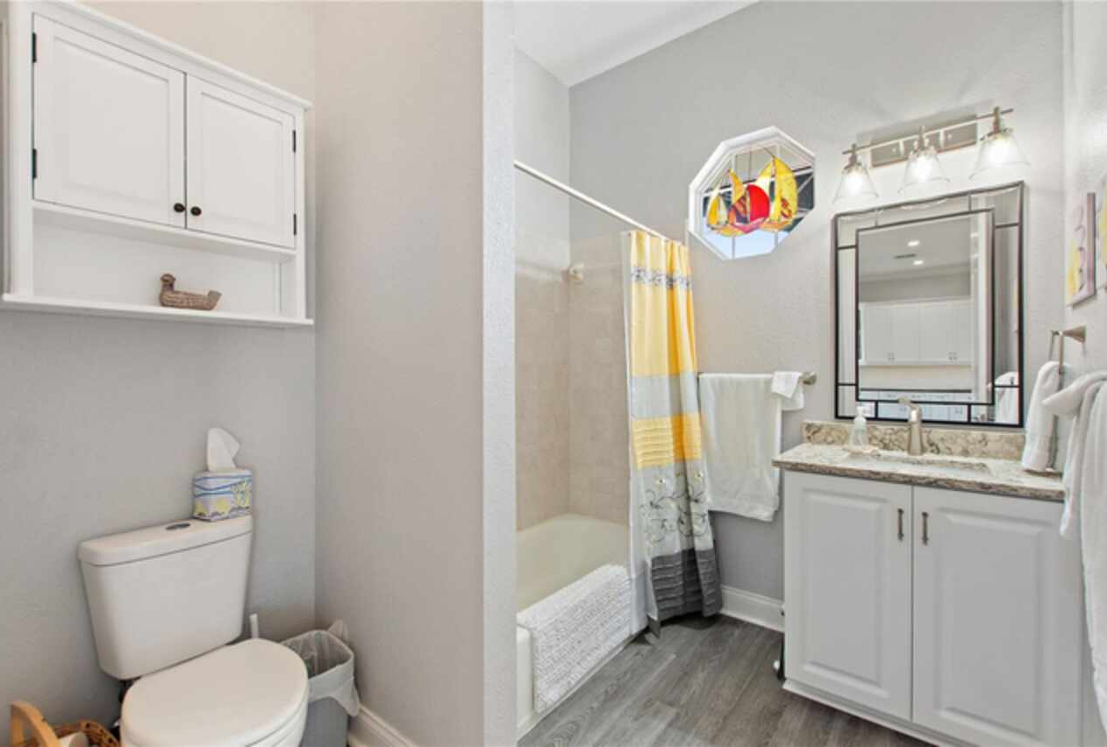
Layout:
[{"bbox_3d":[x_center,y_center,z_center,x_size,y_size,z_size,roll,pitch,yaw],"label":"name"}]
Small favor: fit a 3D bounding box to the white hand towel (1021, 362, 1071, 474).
[{"bbox_3d":[1.593,0.142,1.508,0.100,0.355,0.180,0,1,38],"label":"white hand towel"}]

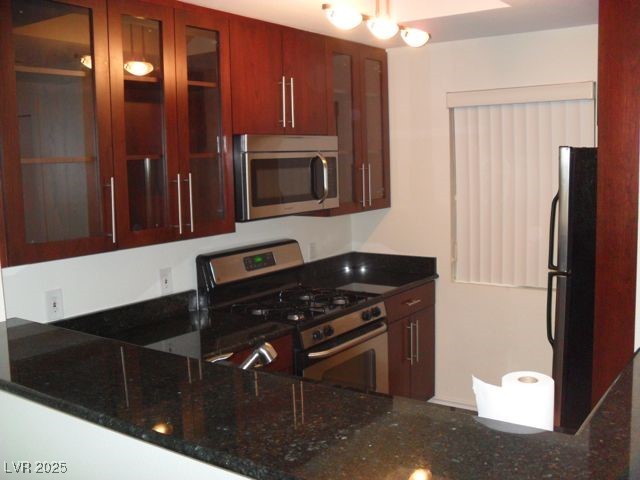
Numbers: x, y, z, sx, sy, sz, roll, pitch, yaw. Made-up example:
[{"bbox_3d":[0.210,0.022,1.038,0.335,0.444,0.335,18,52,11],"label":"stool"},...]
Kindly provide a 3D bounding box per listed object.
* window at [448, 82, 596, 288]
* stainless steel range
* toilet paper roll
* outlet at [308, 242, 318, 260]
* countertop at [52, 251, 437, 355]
[{"bbox_3d":[1.169,-0.306,3.827,0.875,1.185,0.100,3,8,36],"label":"window"},{"bbox_3d":[-0.097,0.656,3.501,0.710,1.200,0.760,3,8,36],"label":"stainless steel range"},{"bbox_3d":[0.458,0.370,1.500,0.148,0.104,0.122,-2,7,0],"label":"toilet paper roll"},{"bbox_3d":[-0.037,0.072,4.168,0.010,0.117,0.075,3,8,36],"label":"outlet"},{"bbox_3d":[-0.208,0.309,3.405,0.640,0.155,2.430,3,8,36],"label":"countertop"}]

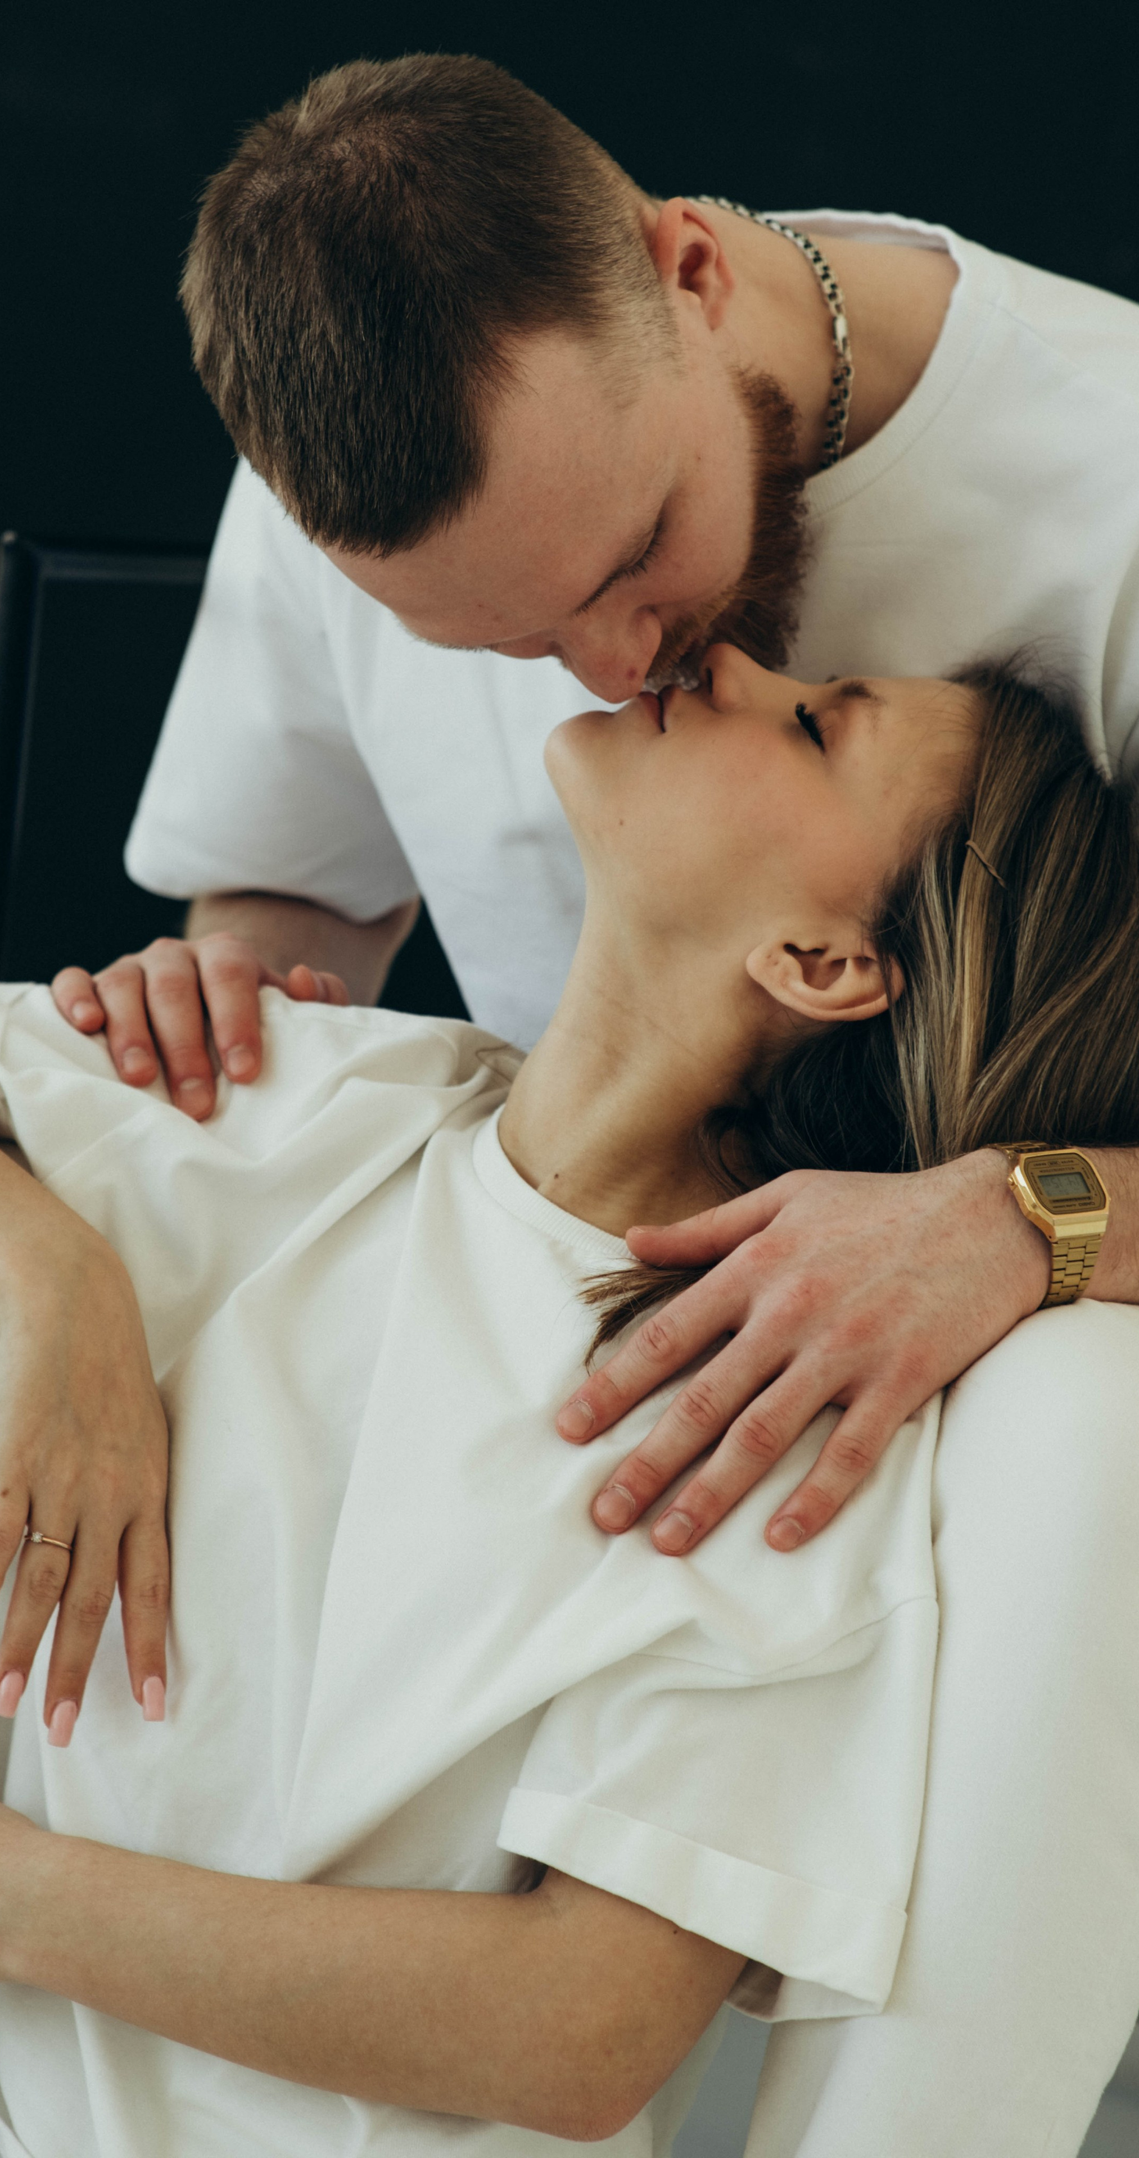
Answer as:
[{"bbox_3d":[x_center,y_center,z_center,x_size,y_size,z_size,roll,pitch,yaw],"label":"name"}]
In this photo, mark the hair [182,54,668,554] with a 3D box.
[{"bbox_3d":[-0.058,-0.274,1.830,0.170,0.205,0.165,-24,-20,37],"label":"hair"}]

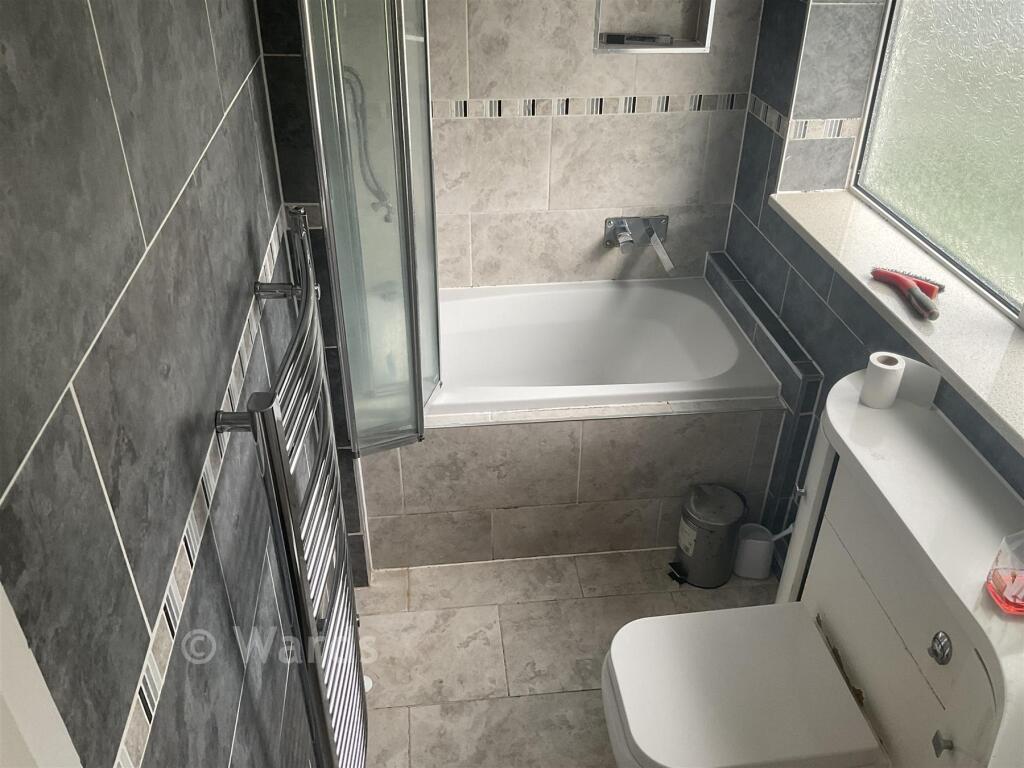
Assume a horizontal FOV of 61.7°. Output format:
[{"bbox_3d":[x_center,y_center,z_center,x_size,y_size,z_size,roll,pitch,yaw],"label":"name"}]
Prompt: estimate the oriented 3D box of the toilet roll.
[{"bbox_3d":[0.762,-0.008,1.766,0.069,0.097,0.068,1,33,0],"label":"toilet roll"}]

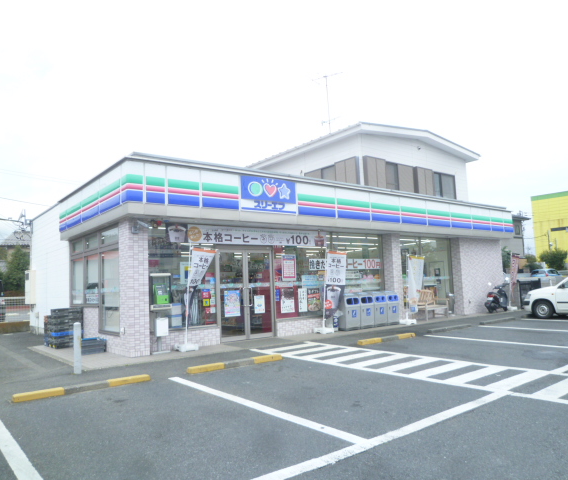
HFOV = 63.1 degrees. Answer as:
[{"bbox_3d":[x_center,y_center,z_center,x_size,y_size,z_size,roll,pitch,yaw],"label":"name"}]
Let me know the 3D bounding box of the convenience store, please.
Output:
[{"bbox_3d":[0.016,0.959,16.618,14.618,3.858,9.372,2,-7,-38],"label":"convenience store"}]

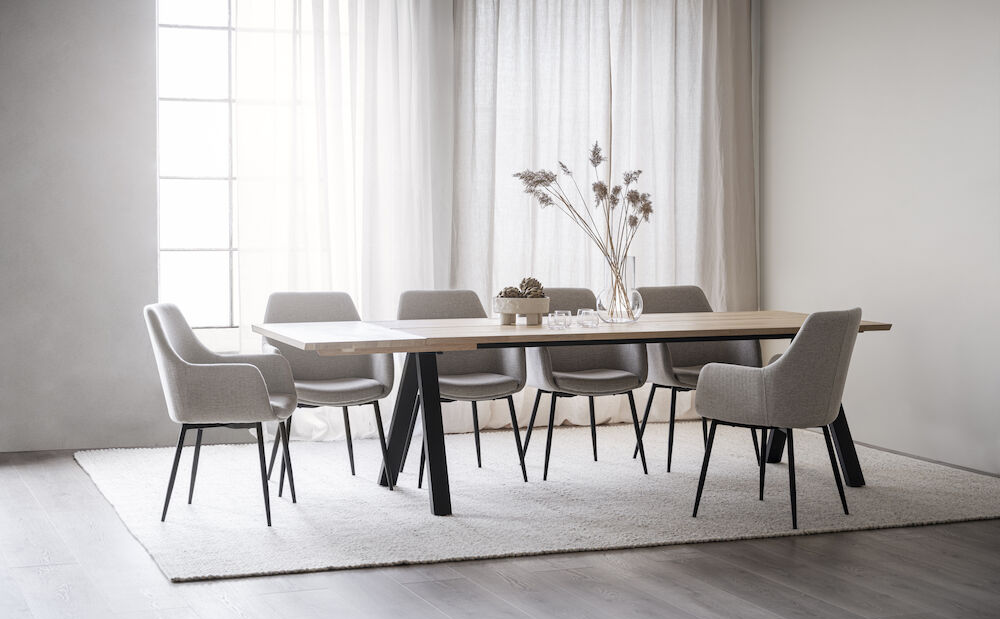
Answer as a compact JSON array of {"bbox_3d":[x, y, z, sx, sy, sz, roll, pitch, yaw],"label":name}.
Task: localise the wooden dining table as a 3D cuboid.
[{"bbox_3d":[0.325,0.445,7.033,2.700,0.750,1.010,-1,4,-21],"label":"wooden dining table"}]

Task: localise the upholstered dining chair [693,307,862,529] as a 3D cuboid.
[{"bbox_3d":[1.139,0.422,6.463,0.580,0.865,0.585,3,5,41],"label":"upholstered dining chair"}]

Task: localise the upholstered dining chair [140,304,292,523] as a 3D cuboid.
[{"bbox_3d":[-1.127,0.421,6.486,0.580,0.865,0.585,0,4,5],"label":"upholstered dining chair"}]

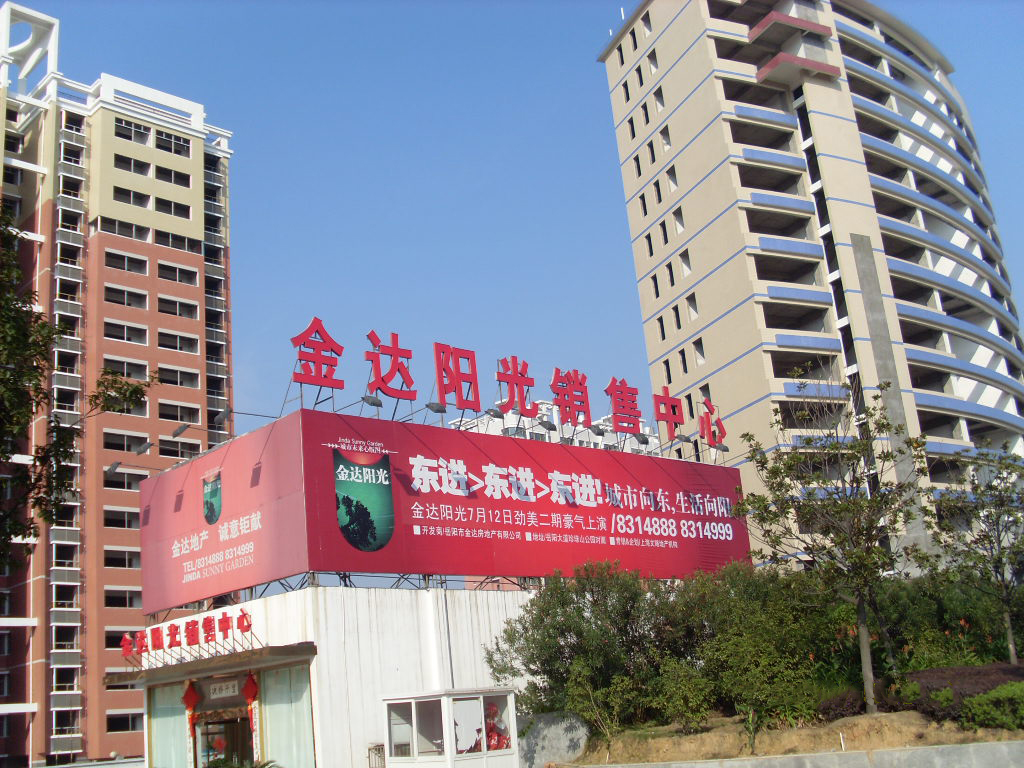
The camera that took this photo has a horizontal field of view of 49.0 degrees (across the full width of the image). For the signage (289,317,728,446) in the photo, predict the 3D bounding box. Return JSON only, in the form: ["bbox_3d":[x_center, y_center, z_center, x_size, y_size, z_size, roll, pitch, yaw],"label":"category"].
[{"bbox_3d":[1.461,0.356,46.641,25.020,2.610,0.350,10,-23,-43],"label":"signage"}]

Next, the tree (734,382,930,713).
[{"bbox_3d":[5.680,2.701,19.363,3.150,5.704,3.000,-10,-17,15],"label":"tree"}]

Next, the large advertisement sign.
[{"bbox_3d":[-1.616,6.615,49.419,25.413,5.400,11.320,10,-23,-43],"label":"large advertisement sign"}]

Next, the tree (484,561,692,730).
[{"bbox_3d":[1.520,5.138,22.214,4.000,3.259,3.400,-6,-16,2],"label":"tree"}]

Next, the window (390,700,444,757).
[{"bbox_3d":[-1.710,6.182,20.131,0.100,1.050,1.600,9,-22,-41],"label":"window"}]

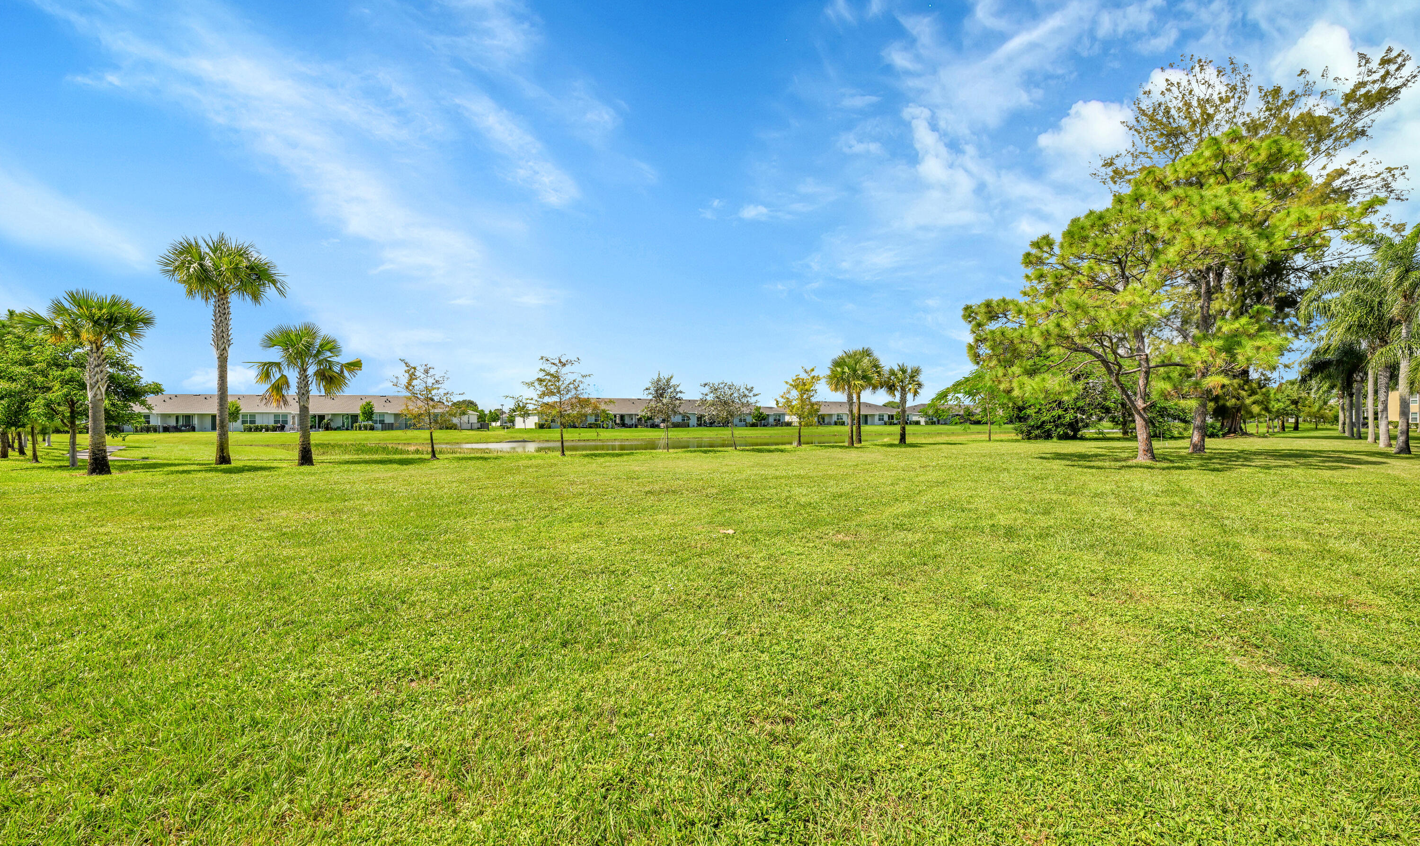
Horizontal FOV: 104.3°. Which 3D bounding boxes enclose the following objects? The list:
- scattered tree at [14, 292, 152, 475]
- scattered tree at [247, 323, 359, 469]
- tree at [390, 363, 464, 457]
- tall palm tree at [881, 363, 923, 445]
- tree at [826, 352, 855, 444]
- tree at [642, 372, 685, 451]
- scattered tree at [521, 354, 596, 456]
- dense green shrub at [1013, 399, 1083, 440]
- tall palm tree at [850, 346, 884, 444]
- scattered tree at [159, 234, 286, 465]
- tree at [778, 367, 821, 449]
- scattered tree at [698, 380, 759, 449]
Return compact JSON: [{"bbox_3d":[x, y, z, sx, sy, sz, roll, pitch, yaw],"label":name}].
[{"bbox_3d":[-19.610,-1.256,17.463,3.100,5.790,3.100,1,1,42],"label":"scattered tree"},{"bbox_3d":[-13.494,-0.947,18.400,3.700,4.720,3.500,0,1,0],"label":"scattered tree"},{"bbox_3d":[-10.781,-0.492,21.000,2.650,3.720,2.550,0,1,0],"label":"tree"},{"bbox_3d":[12.171,-1.192,34.975,2.700,5.130,2.700,0,1,19],"label":"tall palm tree"},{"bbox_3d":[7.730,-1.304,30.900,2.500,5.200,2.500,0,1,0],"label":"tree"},{"bbox_3d":[-2.367,-0.559,28.358,2.200,4.060,2.200,0,1,-5],"label":"tree"},{"bbox_3d":[-6.759,-0.767,24.975,3.200,4.580,3.200,0,1,-15],"label":"scattered tree"},{"bbox_3d":[25.167,-0.206,41.000,5.300,2.850,4.200,0,1,0],"label":"dense green shrub"},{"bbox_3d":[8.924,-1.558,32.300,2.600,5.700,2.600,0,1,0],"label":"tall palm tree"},{"bbox_3d":[-18.551,-2.765,20.942,3.600,8.700,3.600,-1,1,-41],"label":"scattered tree"},{"bbox_3d":[4.913,-0.889,30.000,2.400,4.370,2.350,0,1,0],"label":"tree"},{"bbox_3d":[0.905,-0.384,27.300,2.900,3.400,2.800,0,1,0],"label":"scattered tree"}]

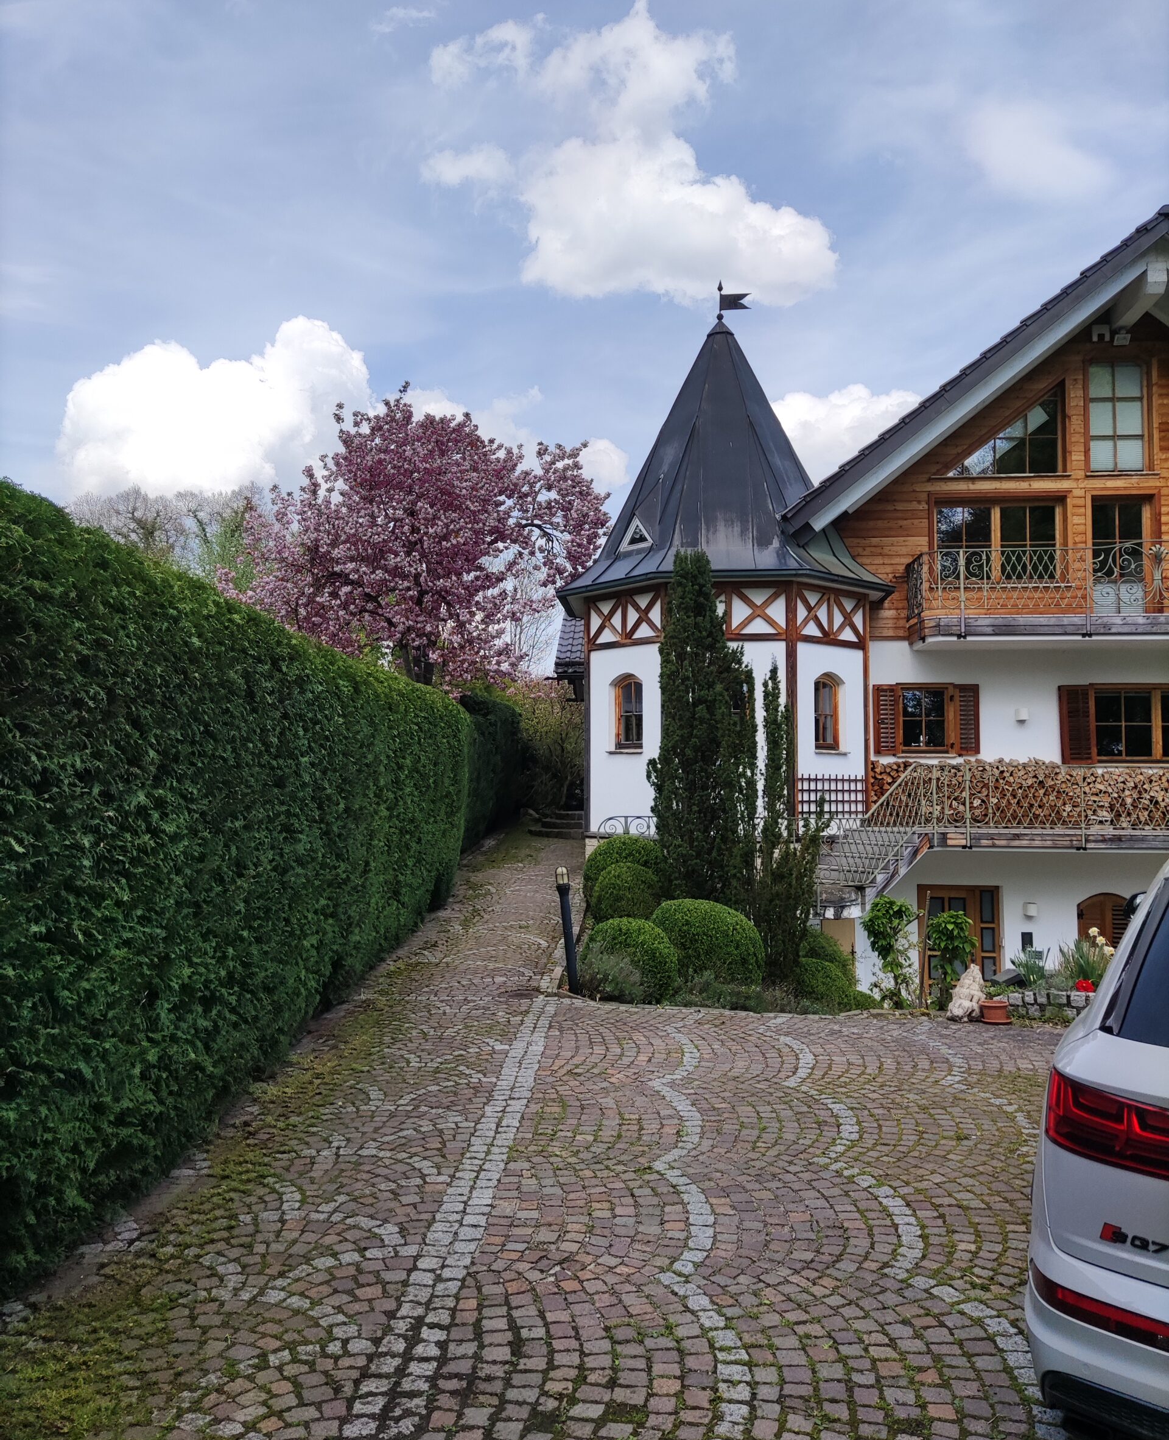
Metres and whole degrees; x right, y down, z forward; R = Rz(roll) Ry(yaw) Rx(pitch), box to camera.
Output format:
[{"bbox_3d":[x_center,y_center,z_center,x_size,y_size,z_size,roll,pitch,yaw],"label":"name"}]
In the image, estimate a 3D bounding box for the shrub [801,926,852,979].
[{"bbox_3d":[2.194,2.269,10.883,0.700,0.650,0.700,-1,-3,11],"label":"shrub"}]

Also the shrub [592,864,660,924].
[{"bbox_3d":[0.398,1.675,11.083,0.670,0.660,0.660,0,-3,2],"label":"shrub"}]

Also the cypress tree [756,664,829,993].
[{"bbox_3d":[1.827,0.908,10.226,0.650,2.880,0.620,-1,-3,10],"label":"cypress tree"}]

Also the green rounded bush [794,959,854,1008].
[{"bbox_3d":[1.972,2.263,9.787,0.620,0.500,0.620,-1,-3,11],"label":"green rounded bush"}]

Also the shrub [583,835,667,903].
[{"bbox_3d":[0.432,1.621,12.380,0.880,0.780,0.860,0,-3,2],"label":"shrub"}]

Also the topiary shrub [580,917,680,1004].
[{"bbox_3d":[0.371,1.925,9.484,0.800,0.640,0.780,0,-3,2],"label":"topiary shrub"}]

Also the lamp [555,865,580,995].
[{"bbox_3d":[-0.124,1.646,9.174,0.110,1.030,0.110,-5,-3,-2],"label":"lamp"}]

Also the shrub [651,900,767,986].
[{"bbox_3d":[1.040,1.898,9.880,0.950,0.760,0.920,0,-3,6],"label":"shrub"}]

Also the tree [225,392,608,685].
[{"bbox_3d":[-3.003,-2.192,20.810,6.900,7.400,6.600,0,-3,-8],"label":"tree"}]

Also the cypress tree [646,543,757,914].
[{"bbox_3d":[1.184,0.210,11.701,1.050,3.850,1.000,0,-3,6],"label":"cypress tree"}]

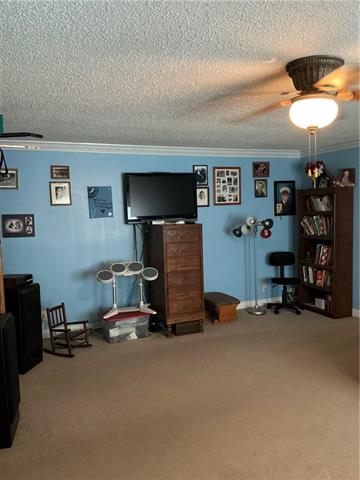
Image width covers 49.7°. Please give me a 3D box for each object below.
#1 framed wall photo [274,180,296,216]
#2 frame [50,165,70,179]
[{"bbox_3d":[1.694,-0.672,6.249,0.407,0.551,0.030,-3,4,-22],"label":"framed wall photo"},{"bbox_3d":[-1.526,-0.861,4.936,0.226,0.159,0.030,-3,4,-22],"label":"frame"}]

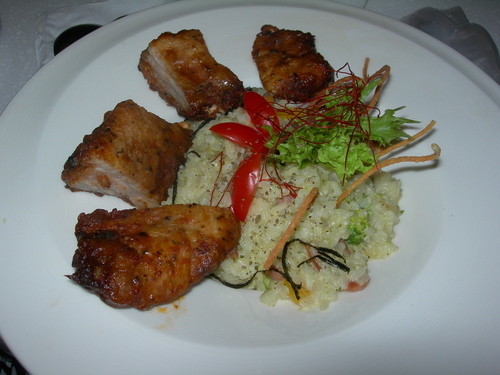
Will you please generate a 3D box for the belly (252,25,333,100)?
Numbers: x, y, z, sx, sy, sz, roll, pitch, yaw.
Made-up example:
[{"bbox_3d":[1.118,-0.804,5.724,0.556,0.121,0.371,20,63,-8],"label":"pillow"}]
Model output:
[{"bbox_3d":[0.025,-0.075,0.335,0.037,0.017,0.059,-10,54,-11],"label":"belly"}]

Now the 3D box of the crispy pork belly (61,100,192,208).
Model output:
[{"bbox_3d":[-0.061,-0.018,0.284,0.047,0.020,0.051,22,54,13],"label":"crispy pork belly"}]

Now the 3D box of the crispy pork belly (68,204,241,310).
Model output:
[{"bbox_3d":[-0.041,0.029,0.249,0.074,0.020,0.044,-5,53,-7],"label":"crispy pork belly"}]

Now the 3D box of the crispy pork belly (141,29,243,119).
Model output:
[{"bbox_3d":[-0.034,-0.066,0.324,0.037,0.018,0.063,-24,57,-20],"label":"crispy pork belly"}]

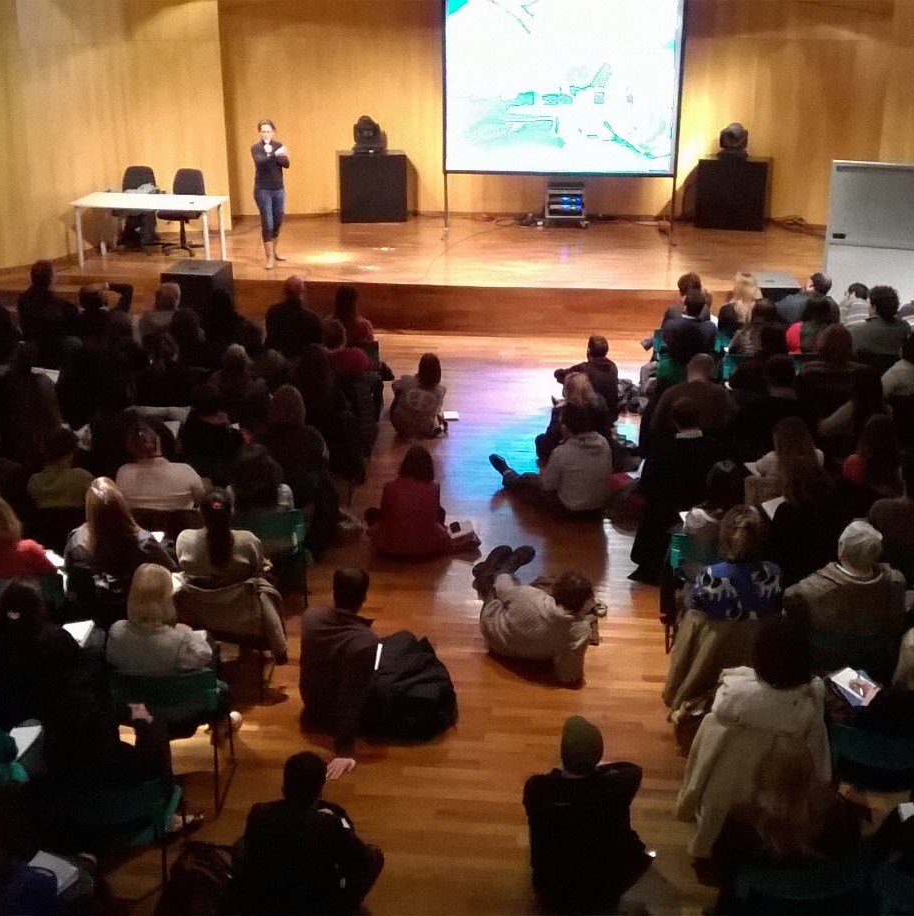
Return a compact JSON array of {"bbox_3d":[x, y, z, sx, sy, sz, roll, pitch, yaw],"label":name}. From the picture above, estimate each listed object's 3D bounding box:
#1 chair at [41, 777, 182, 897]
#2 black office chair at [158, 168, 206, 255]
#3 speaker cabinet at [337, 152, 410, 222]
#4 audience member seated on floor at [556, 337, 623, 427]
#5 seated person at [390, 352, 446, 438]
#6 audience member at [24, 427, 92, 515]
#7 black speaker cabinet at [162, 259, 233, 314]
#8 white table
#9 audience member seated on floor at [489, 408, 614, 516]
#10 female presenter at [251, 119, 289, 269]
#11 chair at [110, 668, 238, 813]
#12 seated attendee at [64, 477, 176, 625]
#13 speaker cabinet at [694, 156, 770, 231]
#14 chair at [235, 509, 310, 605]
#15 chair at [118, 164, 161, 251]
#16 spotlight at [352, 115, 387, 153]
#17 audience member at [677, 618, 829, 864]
[{"bbox_3d":[-1.400,1.583,5.737,0.540,0.800,0.550,-1,20,-2],"label":"chair"},{"bbox_3d":[-3.511,-3.186,17.283,0.588,1.003,0.588,5,20,16],"label":"black office chair"},{"bbox_3d":[-1.151,-3.757,18.556,0.912,0.897,0.580,-1,20,-4],"label":"speaker cabinet"},{"bbox_3d":[1.218,-0.777,12.306,0.628,0.831,0.790,-3,20,-8],"label":"audience member seated on floor"},{"bbox_3d":[-0.303,-0.659,11.926,0.550,0.780,0.680,3,20,9],"label":"seated person"},{"bbox_3d":[-2.353,0.334,8.676,0.500,1.250,0.760,4,21,10],"label":"audience member"},{"bbox_3d":[-2.820,-1.669,14.529,0.560,0.800,0.690,3,21,7],"label":"black speaker cabinet"},{"bbox_3d":[-3.771,-2.838,16.695,1.753,0.745,0.821,4,20,12],"label":"white table"},{"bbox_3d":[0.749,-0.088,10.420,0.811,0.801,0.861,-9,21,-23],"label":"audience member seated on floor"},{"bbox_3d":[-2.201,-3.120,15.792,0.450,1.680,0.380,0,20,1],"label":"female presenter"},{"bbox_3d":[-1.355,1.290,6.572,0.480,0.800,0.480,0,20,1],"label":"chair"},{"bbox_3d":[-1.835,0.649,7.807,0.520,1.260,0.780,3,21,8],"label":"seated attendee"},{"bbox_3d":[3.811,-3.654,18.500,0.922,0.922,0.588,6,21,18],"label":"speaker cabinet"},{"bbox_3d":[-1.154,0.604,8.587,0.490,0.800,0.480,1,20,4],"label":"chair"},{"bbox_3d":[-3.902,-3.050,16.493,0.580,0.980,0.600,2,20,6],"label":"chair"},{"bbox_3d":[-1.209,-4.459,18.483,0.400,0.500,0.380,2,20,6],"label":"spotlight"},{"bbox_3d":[1.400,1.149,6.276,0.560,1.270,0.820,1,20,3],"label":"audience member"}]

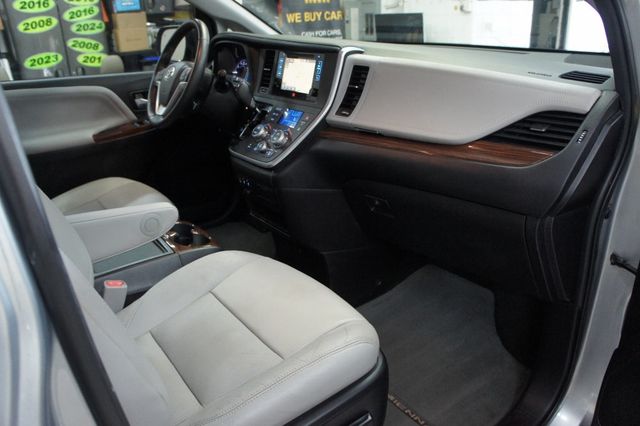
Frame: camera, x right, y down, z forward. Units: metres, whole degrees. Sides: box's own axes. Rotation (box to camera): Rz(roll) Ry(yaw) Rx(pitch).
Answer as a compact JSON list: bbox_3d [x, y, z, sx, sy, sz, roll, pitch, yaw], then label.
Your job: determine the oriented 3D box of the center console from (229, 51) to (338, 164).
[{"bbox_3d":[-0.122,-0.312,1.381,0.230,0.315,0.350,-17,25,-35],"label":"center console"}]

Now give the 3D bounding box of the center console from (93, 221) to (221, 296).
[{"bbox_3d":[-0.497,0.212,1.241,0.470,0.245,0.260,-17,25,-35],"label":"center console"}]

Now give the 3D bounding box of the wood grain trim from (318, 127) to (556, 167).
[{"bbox_3d":[0.219,-0.167,1.103,0.110,0.050,0.570,-17,25,-35],"label":"wood grain trim"}]

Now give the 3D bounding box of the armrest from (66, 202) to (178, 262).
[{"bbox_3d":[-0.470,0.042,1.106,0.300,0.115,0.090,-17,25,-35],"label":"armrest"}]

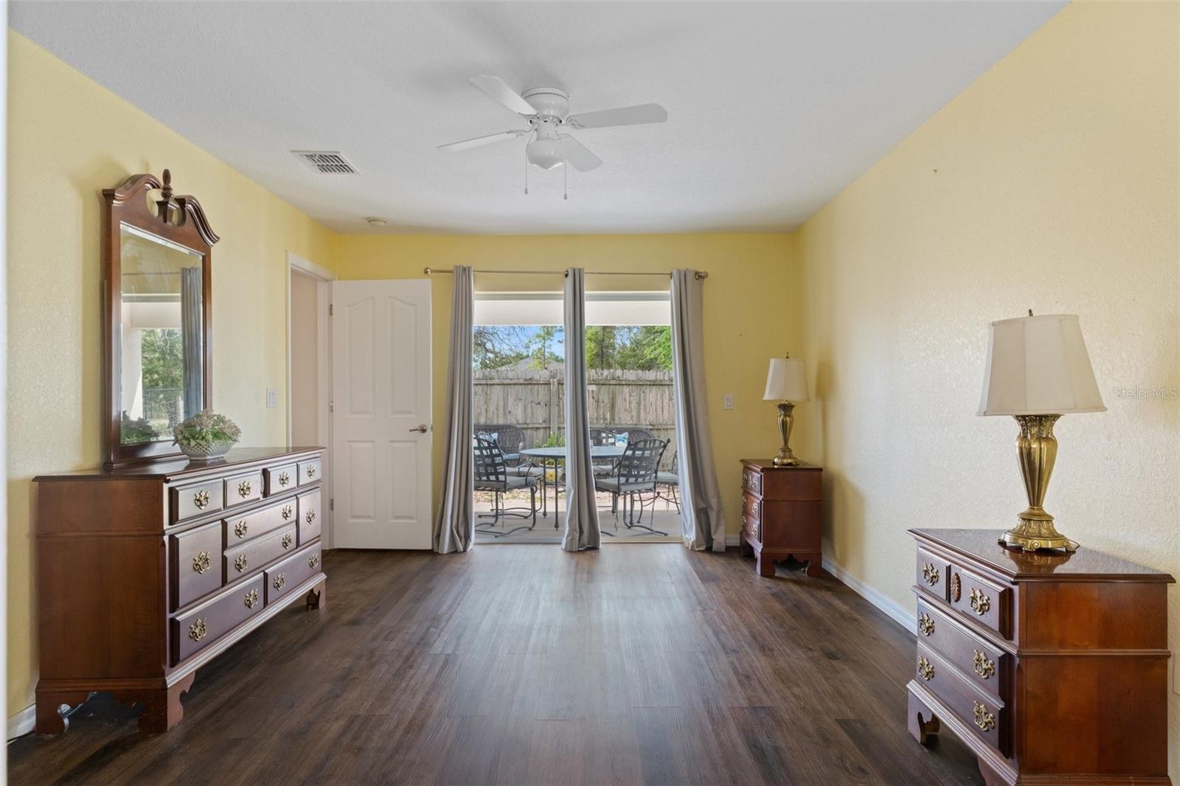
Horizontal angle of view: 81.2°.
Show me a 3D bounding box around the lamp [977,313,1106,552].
[{"bbox_3d":[1.395,0.105,2.150,0.335,0.745,0.335,0,0,0],"label":"lamp"}]

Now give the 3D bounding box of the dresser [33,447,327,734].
[{"bbox_3d":[-1.702,0.746,3.110,0.468,0.895,1.440,0,0,0],"label":"dresser"}]

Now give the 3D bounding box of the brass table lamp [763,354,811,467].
[{"bbox_3d":[1.356,0.105,4.740,0.325,0.757,0.325,0,0,0],"label":"brass table lamp"}]

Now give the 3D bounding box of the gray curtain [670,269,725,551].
[{"bbox_3d":[0.818,0.110,5.200,0.418,2.121,0.160,0,0,0],"label":"gray curtain"}]

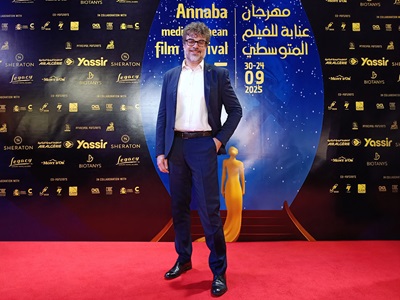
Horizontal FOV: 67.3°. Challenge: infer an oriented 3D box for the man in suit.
[{"bbox_3d":[-0.010,-0.009,2.040,0.580,1.770,0.450,-1,-2,15],"label":"man in suit"}]

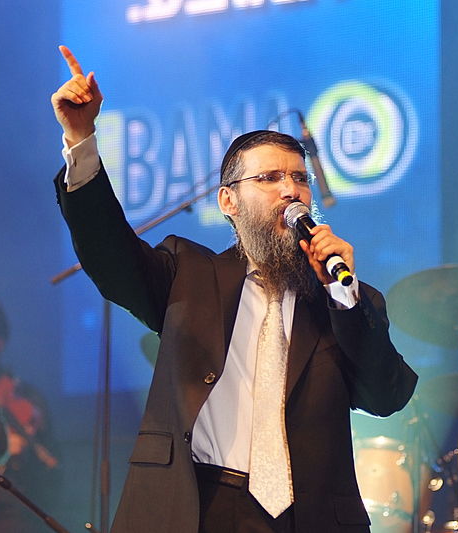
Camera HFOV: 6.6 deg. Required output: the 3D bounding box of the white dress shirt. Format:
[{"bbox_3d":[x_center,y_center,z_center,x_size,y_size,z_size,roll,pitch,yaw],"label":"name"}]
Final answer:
[{"bbox_3d":[0.005,0.083,8.300,0.690,0.730,0.430,1,-5,-15],"label":"white dress shirt"}]

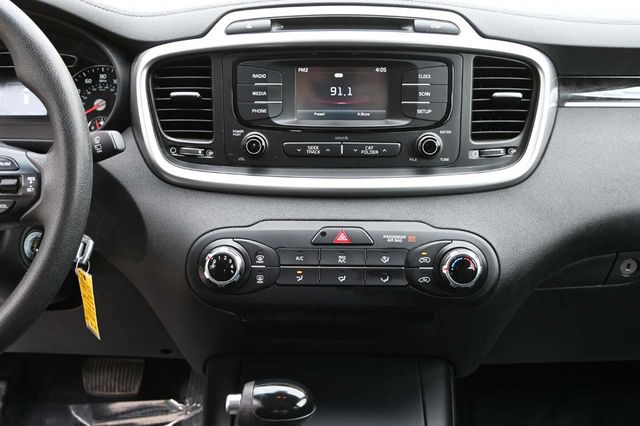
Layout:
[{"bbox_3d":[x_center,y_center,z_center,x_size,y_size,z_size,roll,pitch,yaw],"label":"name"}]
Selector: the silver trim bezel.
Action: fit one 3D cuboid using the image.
[{"bbox_3d":[0.026,-0.122,0.750,0.455,0.203,0.070,0,7,2],"label":"silver trim bezel"}]

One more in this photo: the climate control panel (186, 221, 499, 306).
[{"bbox_3d":[0.024,0.054,0.752,0.336,0.092,0.045,0,0,2],"label":"climate control panel"}]

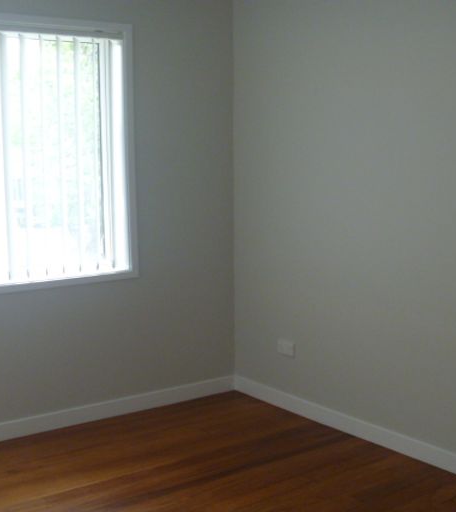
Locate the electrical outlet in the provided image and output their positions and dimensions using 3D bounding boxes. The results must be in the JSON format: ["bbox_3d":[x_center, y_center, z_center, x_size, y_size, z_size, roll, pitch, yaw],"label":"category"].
[{"bbox_3d":[0.299,0.474,3.839,0.014,0.075,0.125,-6,8,-35],"label":"electrical outlet"}]

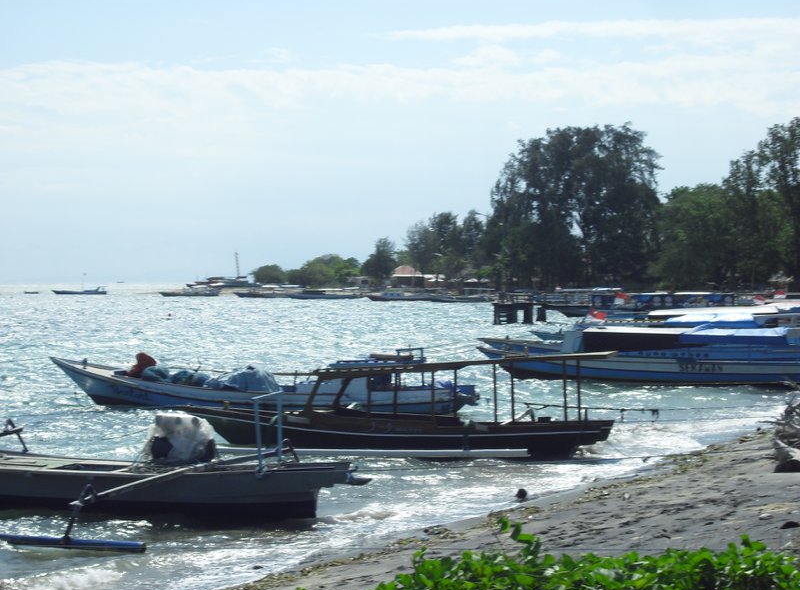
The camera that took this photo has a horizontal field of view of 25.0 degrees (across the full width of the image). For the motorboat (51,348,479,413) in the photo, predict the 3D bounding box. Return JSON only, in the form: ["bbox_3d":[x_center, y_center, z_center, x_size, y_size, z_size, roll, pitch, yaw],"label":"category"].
[{"bbox_3d":[-4.240,2.598,53.723,13.200,2.050,2.100,0,0,14],"label":"motorboat"}]

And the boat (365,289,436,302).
[{"bbox_3d":[0.277,0.105,332.012,12.900,2.200,2.800,0,0,8],"label":"boat"}]

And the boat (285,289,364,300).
[{"bbox_3d":[-15.162,-0.032,362.012,15.000,2.100,3.000,0,0,8],"label":"boat"}]

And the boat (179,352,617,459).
[{"bbox_3d":[-0.290,2.486,41.222,10.400,2.450,4.600,0,1,19],"label":"boat"}]

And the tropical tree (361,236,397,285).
[{"bbox_3d":[-4.680,-7.055,389.955,7.800,10.700,7.500,0,0,0],"label":"tropical tree"}]

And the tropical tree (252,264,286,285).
[{"bbox_3d":[-34.047,-5.149,469.972,9.000,5.600,8.000,0,0,0],"label":"tropical tree"}]

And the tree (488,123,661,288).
[{"bbox_3d":[25.119,-12.649,259.905,24.500,24.000,22.000,0,0,0],"label":"tree"}]

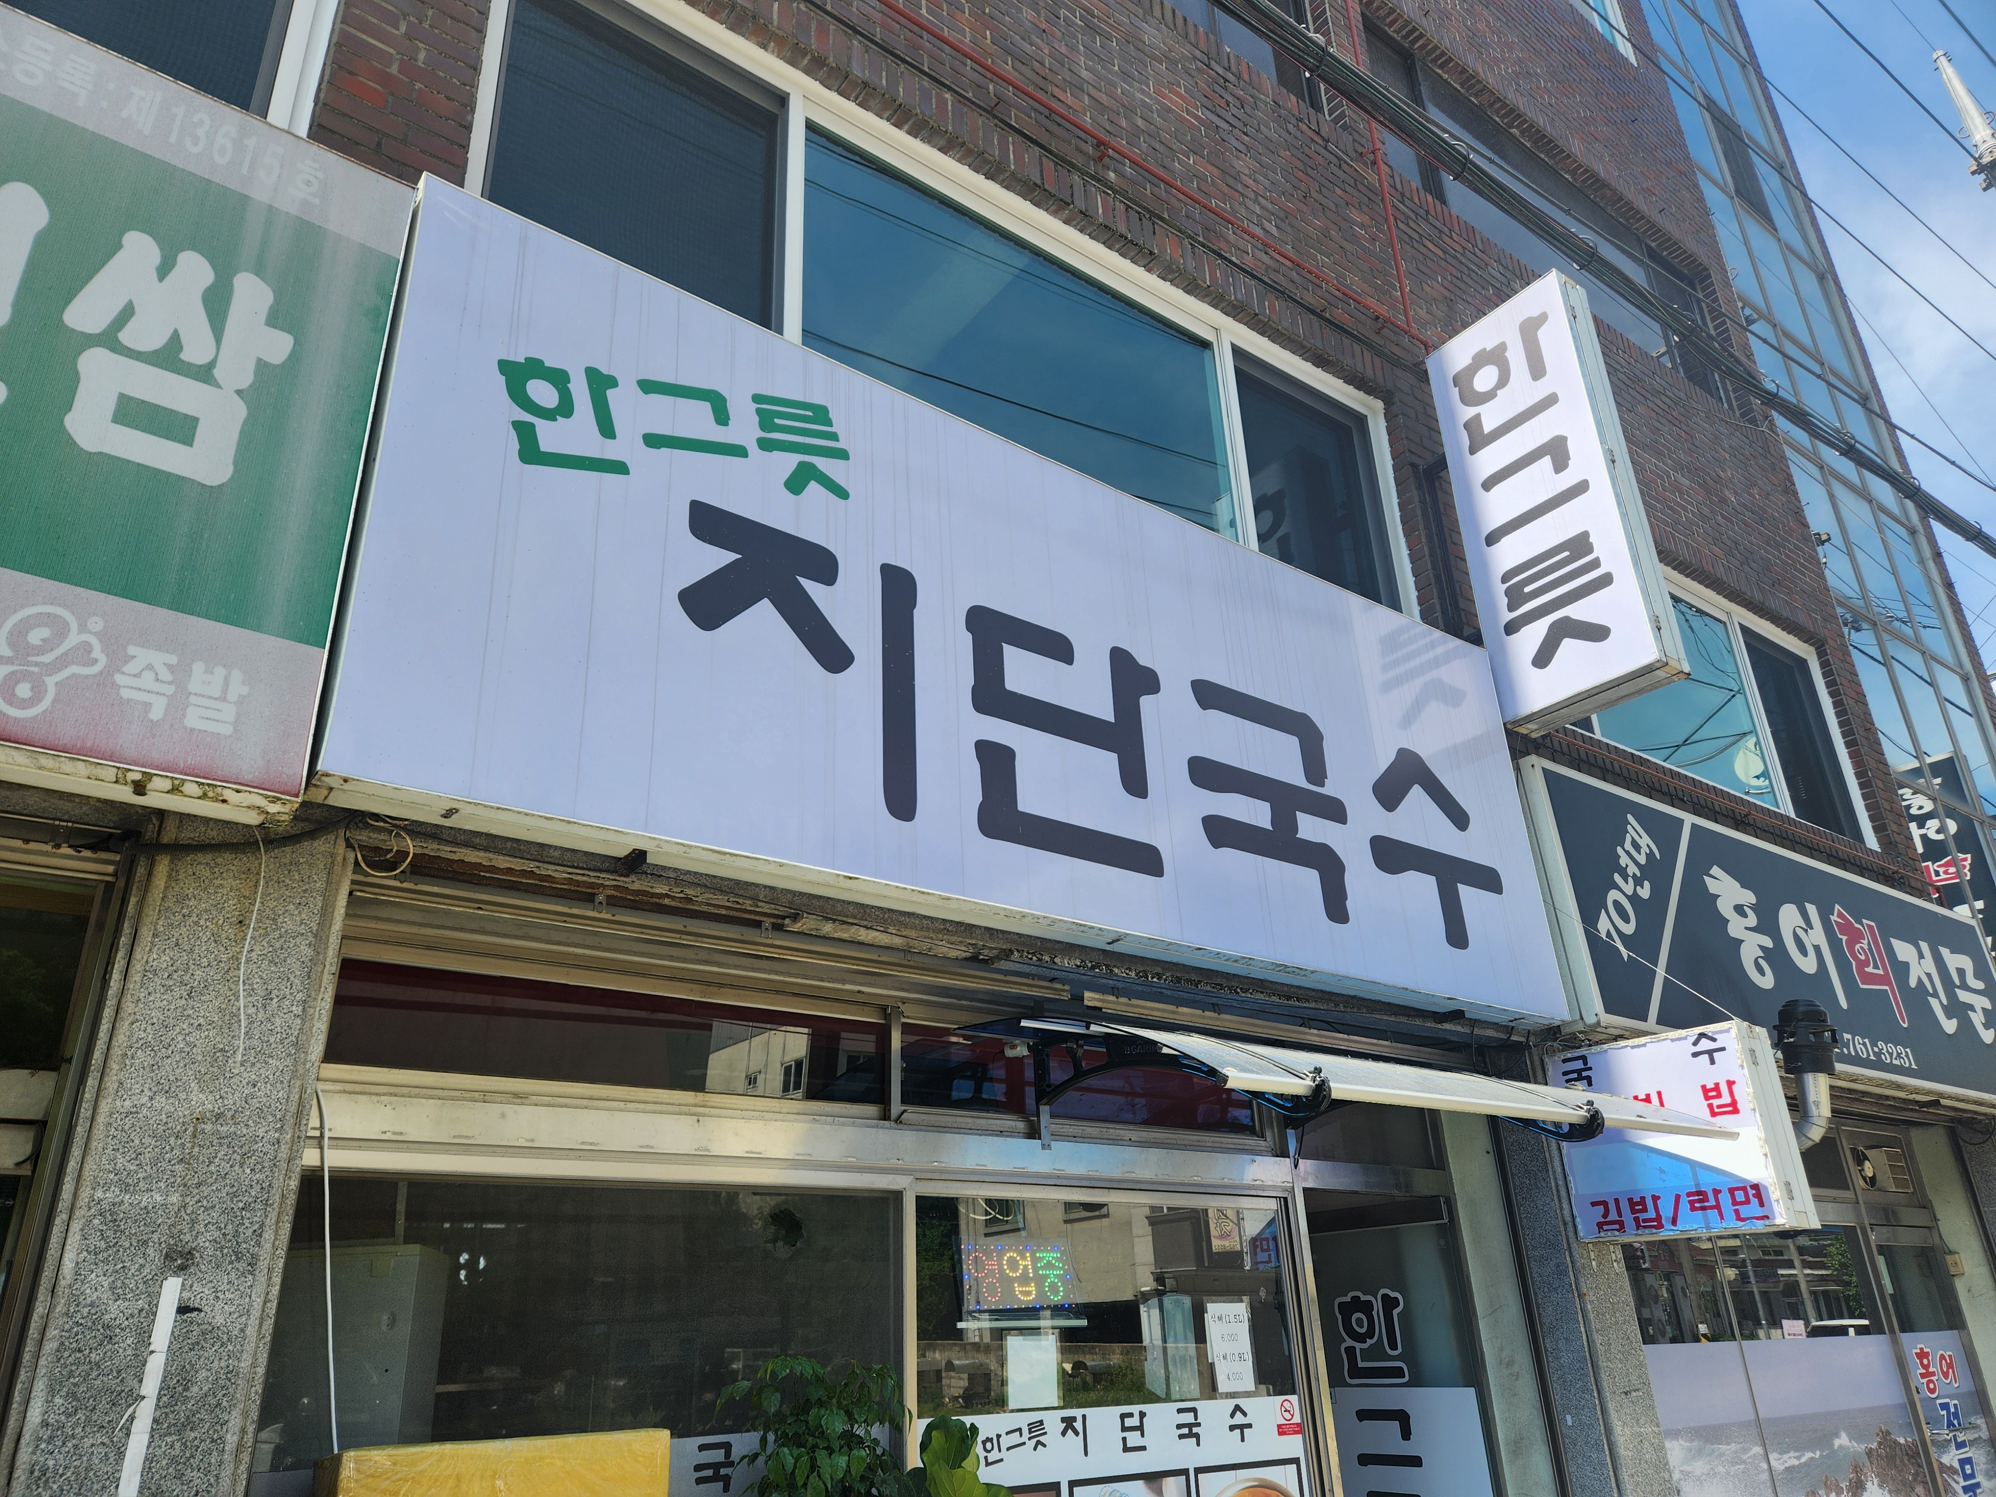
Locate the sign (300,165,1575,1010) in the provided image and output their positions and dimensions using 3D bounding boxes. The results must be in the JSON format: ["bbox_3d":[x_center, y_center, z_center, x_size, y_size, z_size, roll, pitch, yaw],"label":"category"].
[{"bbox_3d":[0.304,-0.144,3.919,4.075,1.482,0.170,15,-30,-34],"label":"sign"}]

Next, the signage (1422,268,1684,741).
[{"bbox_3d":[2.223,-0.998,5.389,0.213,1.810,0.634,15,-30,-34],"label":"signage"}]

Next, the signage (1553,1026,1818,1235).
[{"bbox_3d":[2.192,1.260,4.301,0.226,0.602,0.649,15,-30,-34],"label":"signage"}]

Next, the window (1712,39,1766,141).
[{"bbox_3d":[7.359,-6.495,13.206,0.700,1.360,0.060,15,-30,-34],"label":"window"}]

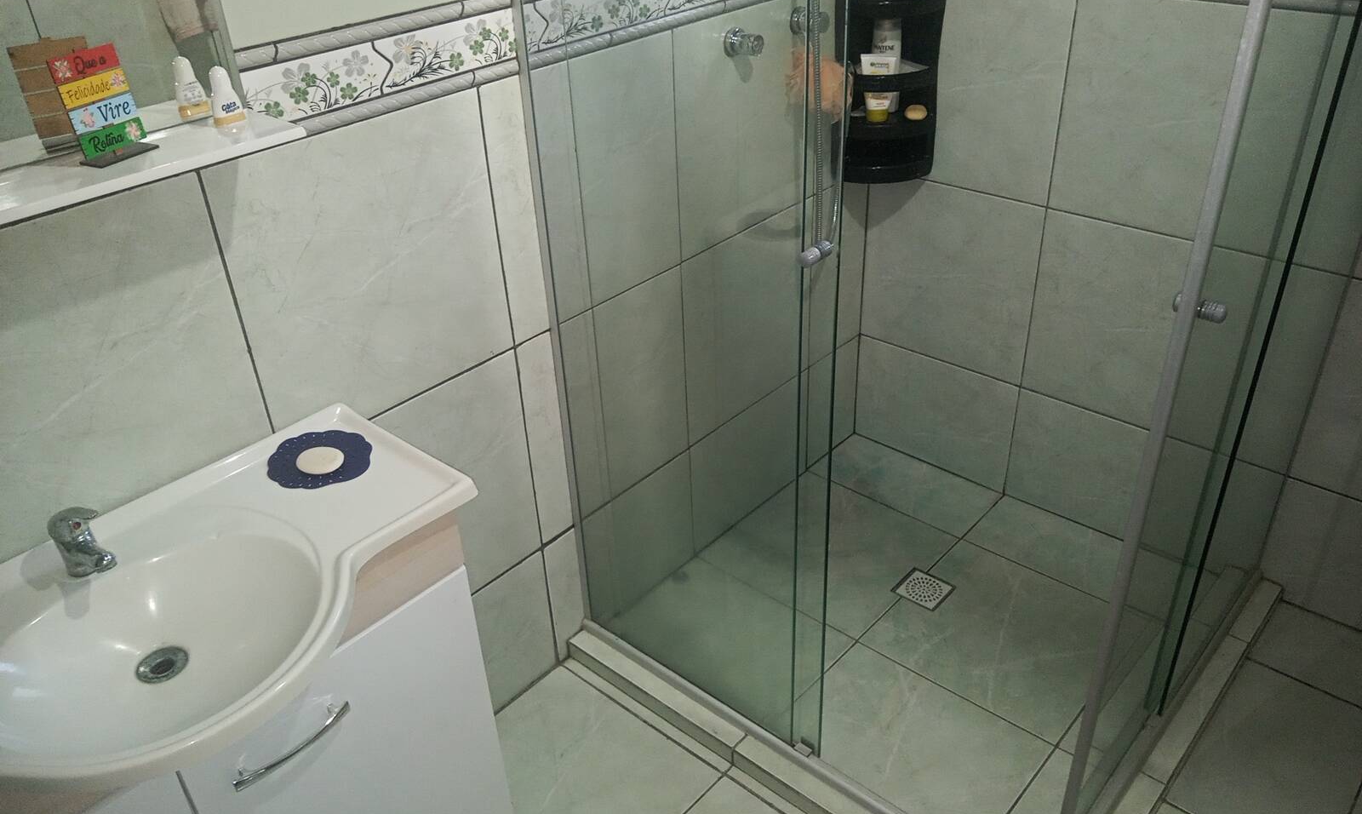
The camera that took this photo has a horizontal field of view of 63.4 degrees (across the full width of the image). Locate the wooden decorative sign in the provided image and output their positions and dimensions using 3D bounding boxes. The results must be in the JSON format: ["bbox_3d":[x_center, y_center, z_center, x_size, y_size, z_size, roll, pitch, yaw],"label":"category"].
[{"bbox_3d":[-0.638,-0.334,1.214,0.040,0.121,0.085,13,35,24],"label":"wooden decorative sign"}]

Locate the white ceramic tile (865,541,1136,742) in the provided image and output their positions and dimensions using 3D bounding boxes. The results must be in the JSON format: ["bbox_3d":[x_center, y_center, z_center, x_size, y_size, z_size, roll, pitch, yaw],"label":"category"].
[{"bbox_3d":[0.684,0.480,2.341,0.441,0.012,0.441,23,40,35],"label":"white ceramic tile"}]

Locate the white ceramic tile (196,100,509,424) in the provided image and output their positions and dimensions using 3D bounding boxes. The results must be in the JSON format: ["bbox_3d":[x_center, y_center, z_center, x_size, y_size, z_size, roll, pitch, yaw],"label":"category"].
[{"bbox_3d":[-0.453,-0.204,1.660,0.012,0.443,0.446,23,40,35],"label":"white ceramic tile"}]

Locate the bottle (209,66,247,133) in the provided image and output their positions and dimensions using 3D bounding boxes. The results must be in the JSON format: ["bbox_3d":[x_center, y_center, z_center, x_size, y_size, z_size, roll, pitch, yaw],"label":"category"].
[{"bbox_3d":[-0.546,-0.368,1.324,0.030,0.080,0.042,23,40,35],"label":"bottle"}]

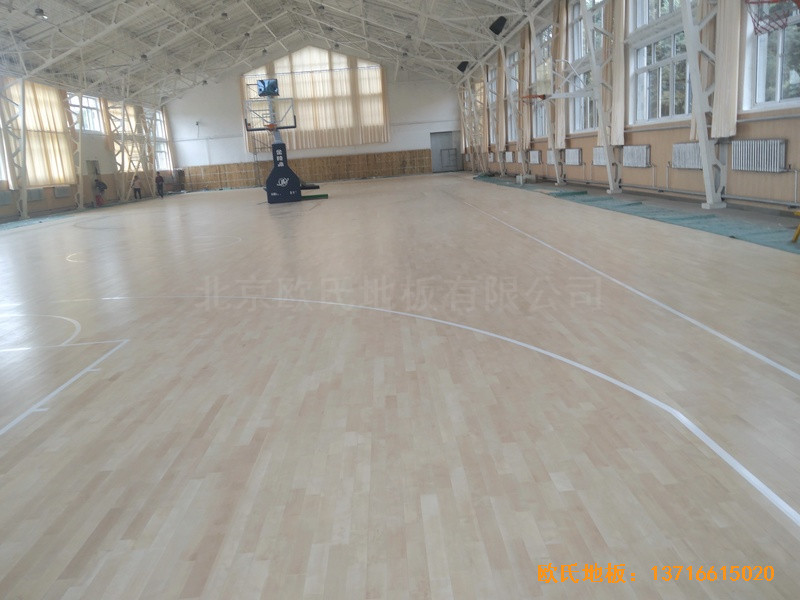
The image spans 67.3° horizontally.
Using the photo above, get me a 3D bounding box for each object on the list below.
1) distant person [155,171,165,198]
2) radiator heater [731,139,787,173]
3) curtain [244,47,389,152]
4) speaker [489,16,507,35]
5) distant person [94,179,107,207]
[{"bbox_3d":[-15.769,-7.517,39.450,0.520,1.720,0.360,-8,14,-15],"label":"distant person"},{"bbox_3d":[7.014,-2.834,11.792,0.150,0.590,1.520,-5,13,-1],"label":"radiator heater"},{"bbox_3d":[-6.917,-16.289,48.418,11.400,7.800,0.250,-5,13,-1],"label":"curtain"},{"bbox_3d":[4.370,-12.216,26.779,0.520,0.600,0.500,-39,12,7],"label":"speaker"},{"bbox_3d":[-17.326,-6.219,34.762,0.600,1.520,0.520,-13,16,-31],"label":"distant person"}]

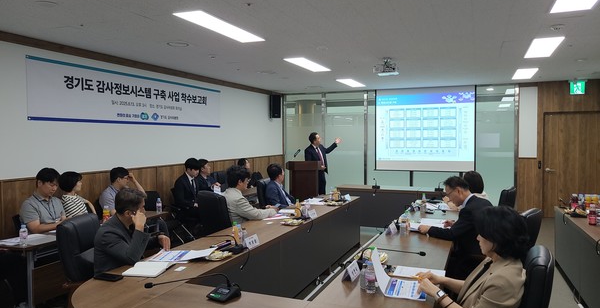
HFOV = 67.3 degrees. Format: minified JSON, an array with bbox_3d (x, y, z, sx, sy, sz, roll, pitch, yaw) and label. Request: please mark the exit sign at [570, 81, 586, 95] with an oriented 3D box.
[{"bbox_3d":[5.195,-1.241,8.440,0.253,0.273,0.061,0,2,22],"label":"exit sign"}]

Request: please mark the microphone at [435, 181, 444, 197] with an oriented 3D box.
[{"bbox_3d":[2.337,0.525,7.489,0.130,0.180,0.220,0,2,22],"label":"microphone"}]

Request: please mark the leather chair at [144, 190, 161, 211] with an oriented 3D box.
[{"bbox_3d":[-1.773,0.974,6.007,0.600,0.880,0.560,0,2,22],"label":"leather chair"}]

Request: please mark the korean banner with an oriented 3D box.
[{"bbox_3d":[-2.215,-0.775,6.685,0.020,0.688,3.916,0,2,22],"label":"korean banner"}]

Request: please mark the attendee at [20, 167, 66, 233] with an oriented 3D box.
[{"bbox_3d":[-2.382,0.796,4.352,0.769,1.295,0.546,0,2,22],"label":"attendee"}]

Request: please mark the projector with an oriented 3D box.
[{"bbox_3d":[1.195,-1.193,6.132,0.314,0.223,0.304,0,2,22],"label":"projector"}]

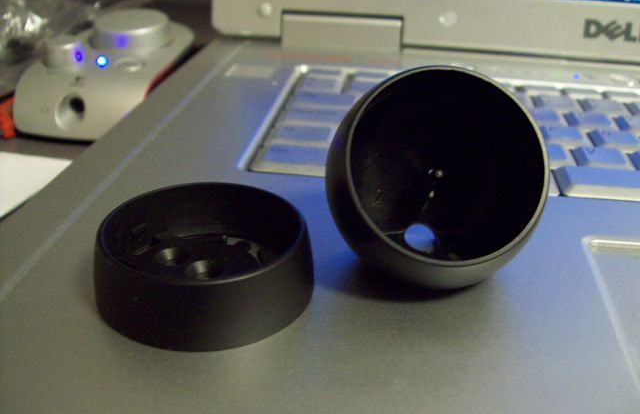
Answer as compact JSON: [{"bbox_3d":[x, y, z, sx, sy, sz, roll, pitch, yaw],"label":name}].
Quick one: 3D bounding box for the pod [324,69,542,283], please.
[{"bbox_3d":[0.027,-0.006,0.160,0.051,0.051,0.037,2,-10,-2],"label":"pod"}]

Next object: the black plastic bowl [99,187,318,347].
[{"bbox_3d":[-0.027,0.011,0.155,0.051,0.015,0.051,2,28,-1],"label":"black plastic bowl"}]

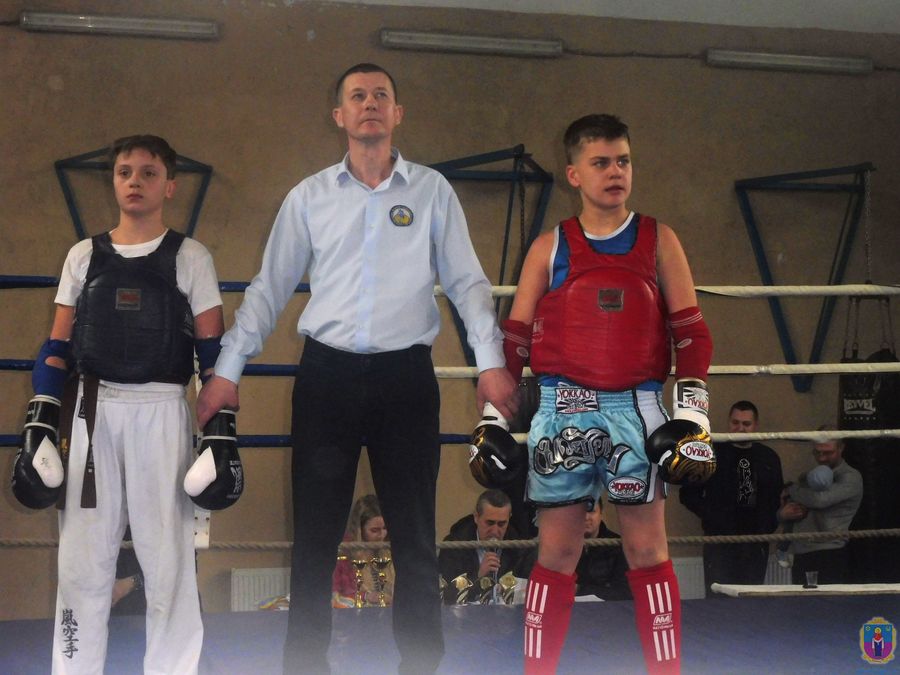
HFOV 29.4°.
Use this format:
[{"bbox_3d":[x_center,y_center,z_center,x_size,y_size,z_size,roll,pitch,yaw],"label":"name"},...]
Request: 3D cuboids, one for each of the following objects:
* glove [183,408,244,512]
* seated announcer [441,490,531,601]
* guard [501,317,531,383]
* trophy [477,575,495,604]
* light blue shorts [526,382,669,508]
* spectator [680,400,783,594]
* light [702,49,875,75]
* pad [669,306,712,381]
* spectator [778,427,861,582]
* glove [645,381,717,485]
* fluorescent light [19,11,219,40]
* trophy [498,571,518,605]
[{"bbox_3d":[-0.624,0.325,4.530,0.140,0.275,0.145,-2,-2,41],"label":"glove"},{"bbox_3d":[0.200,1.360,8.347,0.560,1.250,0.720,0,-3,-9],"label":"seated announcer"},{"bbox_3d":[0.169,0.042,4.500,0.100,0.195,0.110,8,-8,-6],"label":"guard"},{"bbox_3d":[0.163,1.162,7.900,0.085,0.160,0.060,0,-3,-6],"label":"trophy"},{"bbox_3d":[0.382,0.273,4.420,0.360,0.335,0.260,0,-2,13],"label":"light blue shorts"},{"bbox_3d":[1.706,1.256,10.373,0.600,1.750,0.360,0,-2,7],"label":"spectator"},{"bbox_3d":[2.404,-1.947,12.150,1.270,0.120,0.110,0,-2,-13],"label":"light"},{"bbox_3d":[0.621,0.015,4.430,0.115,0.195,0.120,0,-2,0],"label":"pad"},{"bbox_3d":[2.228,1.292,10.252,0.520,1.560,0.480,-2,-3,37],"label":"spectator"},{"bbox_3d":[0.594,0.241,4.400,0.150,0.275,0.145,1,-2,-30],"label":"glove"},{"bbox_3d":[-2.137,-2.010,11.140,1.265,0.105,0.090,1,-3,-13],"label":"fluorescent light"},{"bbox_3d":[0.269,1.153,7.900,0.090,0.165,0.060,0,-3,-6],"label":"trophy"}]

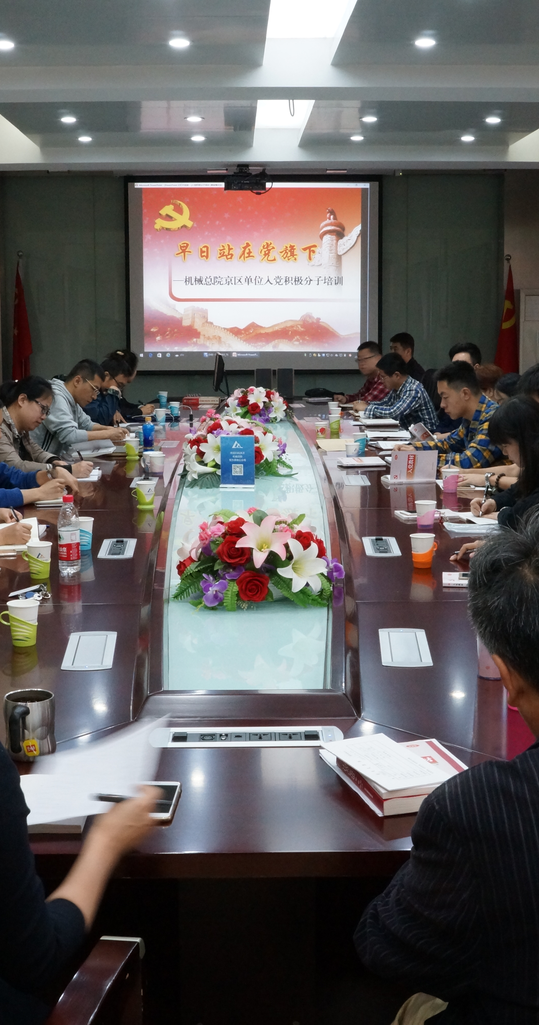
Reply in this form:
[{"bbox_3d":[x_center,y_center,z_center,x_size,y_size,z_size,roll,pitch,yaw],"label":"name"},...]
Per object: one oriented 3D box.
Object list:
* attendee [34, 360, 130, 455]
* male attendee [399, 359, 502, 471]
[{"bbox_3d":[-1.171,-0.253,7.367,0.750,1.235,0.550,1,9,3],"label":"attendee"},{"bbox_3d":[0.939,-0.078,6.091,0.720,1.280,0.550,-1,9,-5],"label":"male attendee"}]

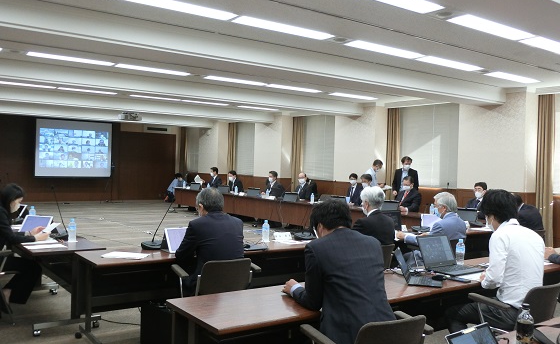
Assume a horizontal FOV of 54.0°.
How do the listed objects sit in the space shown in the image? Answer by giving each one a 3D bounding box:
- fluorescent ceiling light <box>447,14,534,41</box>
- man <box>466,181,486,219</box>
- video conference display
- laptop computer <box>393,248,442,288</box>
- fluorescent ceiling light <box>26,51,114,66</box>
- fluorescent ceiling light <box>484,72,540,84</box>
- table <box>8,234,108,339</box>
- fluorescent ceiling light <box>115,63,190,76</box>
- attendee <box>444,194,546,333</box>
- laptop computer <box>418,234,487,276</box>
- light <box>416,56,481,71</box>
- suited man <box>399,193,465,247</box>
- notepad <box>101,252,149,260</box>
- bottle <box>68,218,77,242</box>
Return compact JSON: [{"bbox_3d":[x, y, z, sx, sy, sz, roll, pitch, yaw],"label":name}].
[{"bbox_3d":[2.246,-1.518,5.759,1.246,0.070,0.287,1,1,-36],"label":"fluorescent ceiling light"},{"bbox_3d":[2.841,0.767,8.053,0.740,1.270,0.520,1,1,-36],"label":"man"},{"bbox_3d":[-7.003,-0.787,18.744,2.580,1.950,0.080,1,1,-36],"label":"video conference display"},{"bbox_3d":[0.949,0.650,3.762,0.300,0.205,0.290,2,1,17],"label":"laptop computer"},{"bbox_3d":[-3.116,-1.715,8.271,1.260,0.070,0.260,1,1,-36],"label":"fluorescent ceiling light"},{"bbox_3d":[3.740,-1.508,8.762,1.240,0.060,0.260,1,1,-36],"label":"fluorescent ceiling light"},{"bbox_3d":[-2.220,0.991,5.261,0.610,0.690,1.540,1,1,-36],"label":"table"},{"bbox_3d":[-2.036,-1.674,8.943,1.246,0.070,0.272,1,1,-36],"label":"fluorescent ceiling light"},{"bbox_3d":[1.321,0.758,3.357,0.520,1.300,0.820,1,1,-36],"label":"attendee"},{"bbox_3d":[1.318,0.638,4.241,0.385,0.240,0.360,1,1,-36],"label":"laptop computer"},{"bbox_3d":[2.424,-1.553,7.816,1.260,0.070,0.260,1,1,-36],"label":"light"},{"bbox_3d":[1.656,0.837,6.017,0.820,1.230,0.560,2,1,35],"label":"suited man"},{"bbox_3d":[-1.158,0.627,4.149,0.300,0.012,0.220,2,1,14],"label":"notepad"},{"bbox_3d":[-1.805,0.505,4.806,0.066,0.206,0.066,1,1,-36],"label":"bottle"}]

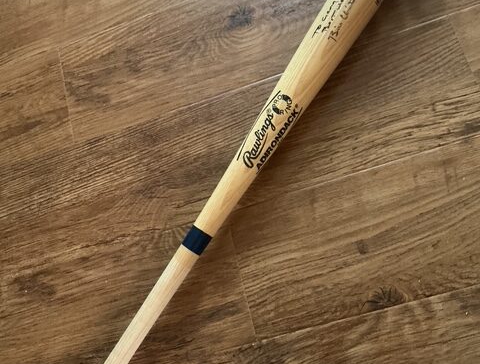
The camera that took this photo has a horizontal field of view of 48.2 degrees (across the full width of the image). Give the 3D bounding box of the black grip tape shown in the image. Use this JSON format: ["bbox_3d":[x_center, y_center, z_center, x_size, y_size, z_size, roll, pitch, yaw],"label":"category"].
[{"bbox_3d":[-0.052,0.070,0.647,0.028,0.028,0.027,32,85,19],"label":"black grip tape"}]

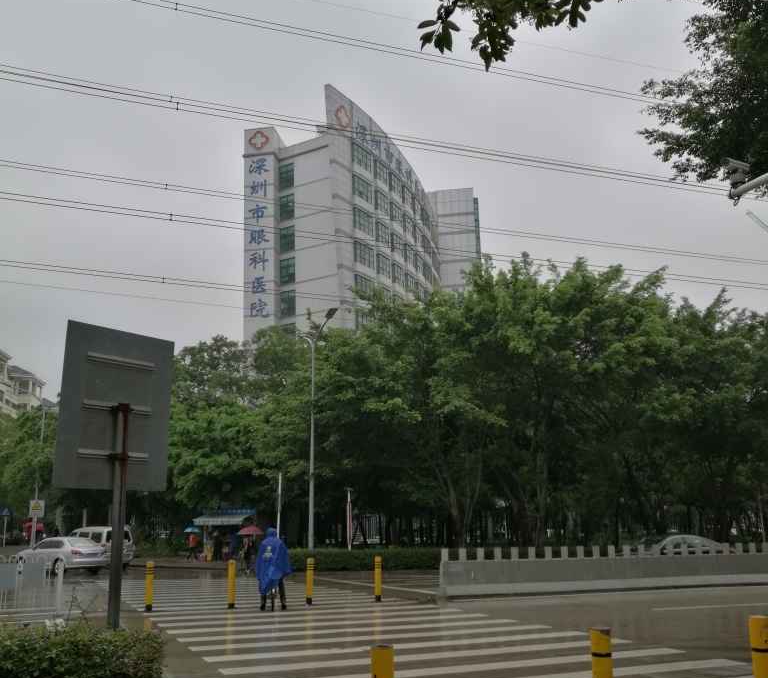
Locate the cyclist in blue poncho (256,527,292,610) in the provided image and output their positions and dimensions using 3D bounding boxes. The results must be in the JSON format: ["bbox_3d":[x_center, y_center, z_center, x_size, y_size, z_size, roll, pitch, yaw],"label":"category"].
[{"bbox_3d":[-2.425,5.078,17.706,0.760,1.720,0.650,2,-14,-10],"label":"cyclist in blue poncho"}]

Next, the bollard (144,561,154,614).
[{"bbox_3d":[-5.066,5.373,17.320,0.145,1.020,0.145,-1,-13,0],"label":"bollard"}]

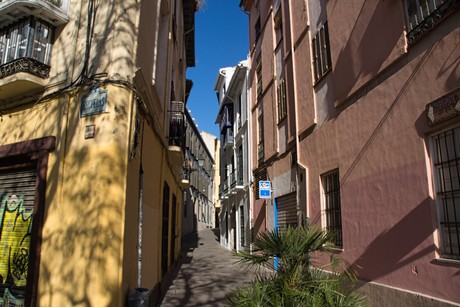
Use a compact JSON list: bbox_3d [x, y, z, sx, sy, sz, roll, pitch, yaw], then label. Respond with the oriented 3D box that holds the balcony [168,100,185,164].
[{"bbox_3d":[-1.825,-0.582,12.235,0.450,1.450,2.100,1,-12,-4],"label":"balcony"}]

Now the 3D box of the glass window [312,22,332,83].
[{"bbox_3d":[2.358,-2.554,8.917,0.140,1.300,0.980,2,-12,-9],"label":"glass window"}]

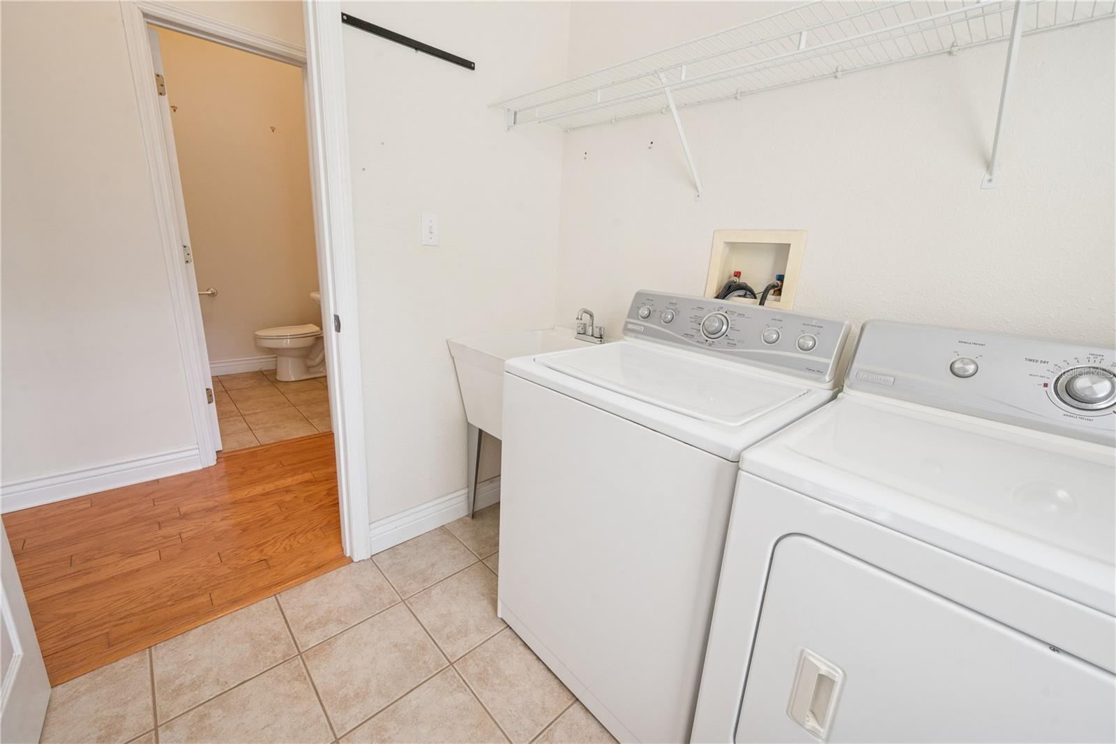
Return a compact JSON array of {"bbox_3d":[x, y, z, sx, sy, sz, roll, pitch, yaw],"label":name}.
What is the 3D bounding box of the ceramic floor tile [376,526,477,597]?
[{"bbox_3d":[-0.535,0.765,1.764,0.322,0.010,0.292,-11,21,-43],"label":"ceramic floor tile"}]

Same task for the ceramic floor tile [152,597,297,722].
[{"bbox_3d":[-1.011,0.854,1.321,0.322,0.010,0.304,-11,21,-43],"label":"ceramic floor tile"}]

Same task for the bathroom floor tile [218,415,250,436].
[{"bbox_3d":[-2.164,0.365,2.757,0.313,0.010,0.313,-11,21,-43],"label":"bathroom floor tile"}]

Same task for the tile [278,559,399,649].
[{"bbox_3d":[-0.774,0.810,1.543,0.322,0.010,0.299,-11,21,-43],"label":"tile"}]

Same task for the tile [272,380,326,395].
[{"bbox_3d":[-2.206,0.129,3.712,0.322,0.010,0.322,-11,21,-43],"label":"tile"}]

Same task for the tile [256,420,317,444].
[{"bbox_3d":[-1.776,0.396,2.831,0.322,0.010,0.281,-11,21,-43],"label":"tile"}]

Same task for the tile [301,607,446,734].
[{"bbox_3d":[-0.541,0.859,1.291,0.313,0.010,0.313,-11,21,-43],"label":"tile"}]

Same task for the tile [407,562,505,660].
[{"bbox_3d":[-0.310,0.814,1.507,0.313,0.010,0.313,-11,21,-43],"label":"tile"}]

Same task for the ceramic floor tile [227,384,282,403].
[{"bbox_3d":[-2.441,0.174,3.489,0.322,0.010,0.322,-11,21,-43],"label":"ceramic floor tile"}]

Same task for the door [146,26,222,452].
[{"bbox_3d":[-2.071,-0.602,2.371,0.610,2.030,0.035,16,20,40],"label":"door"}]

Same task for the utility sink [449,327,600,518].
[{"bbox_3d":[-0.053,0.294,1.846,0.593,0.842,0.581,-11,21,-43],"label":"utility sink"}]

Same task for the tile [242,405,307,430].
[{"bbox_3d":[-1.933,0.320,2.973,0.313,0.010,0.313,-11,21,-43],"label":"tile"}]

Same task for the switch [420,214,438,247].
[{"bbox_3d":[-0.465,-0.519,1.580,0.070,0.114,0.015,-11,21,-43],"label":"switch"}]

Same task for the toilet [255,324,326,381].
[{"bbox_3d":[-2.283,-0.319,3.932,0.740,0.730,0.440,-11,21,-43],"label":"toilet"}]

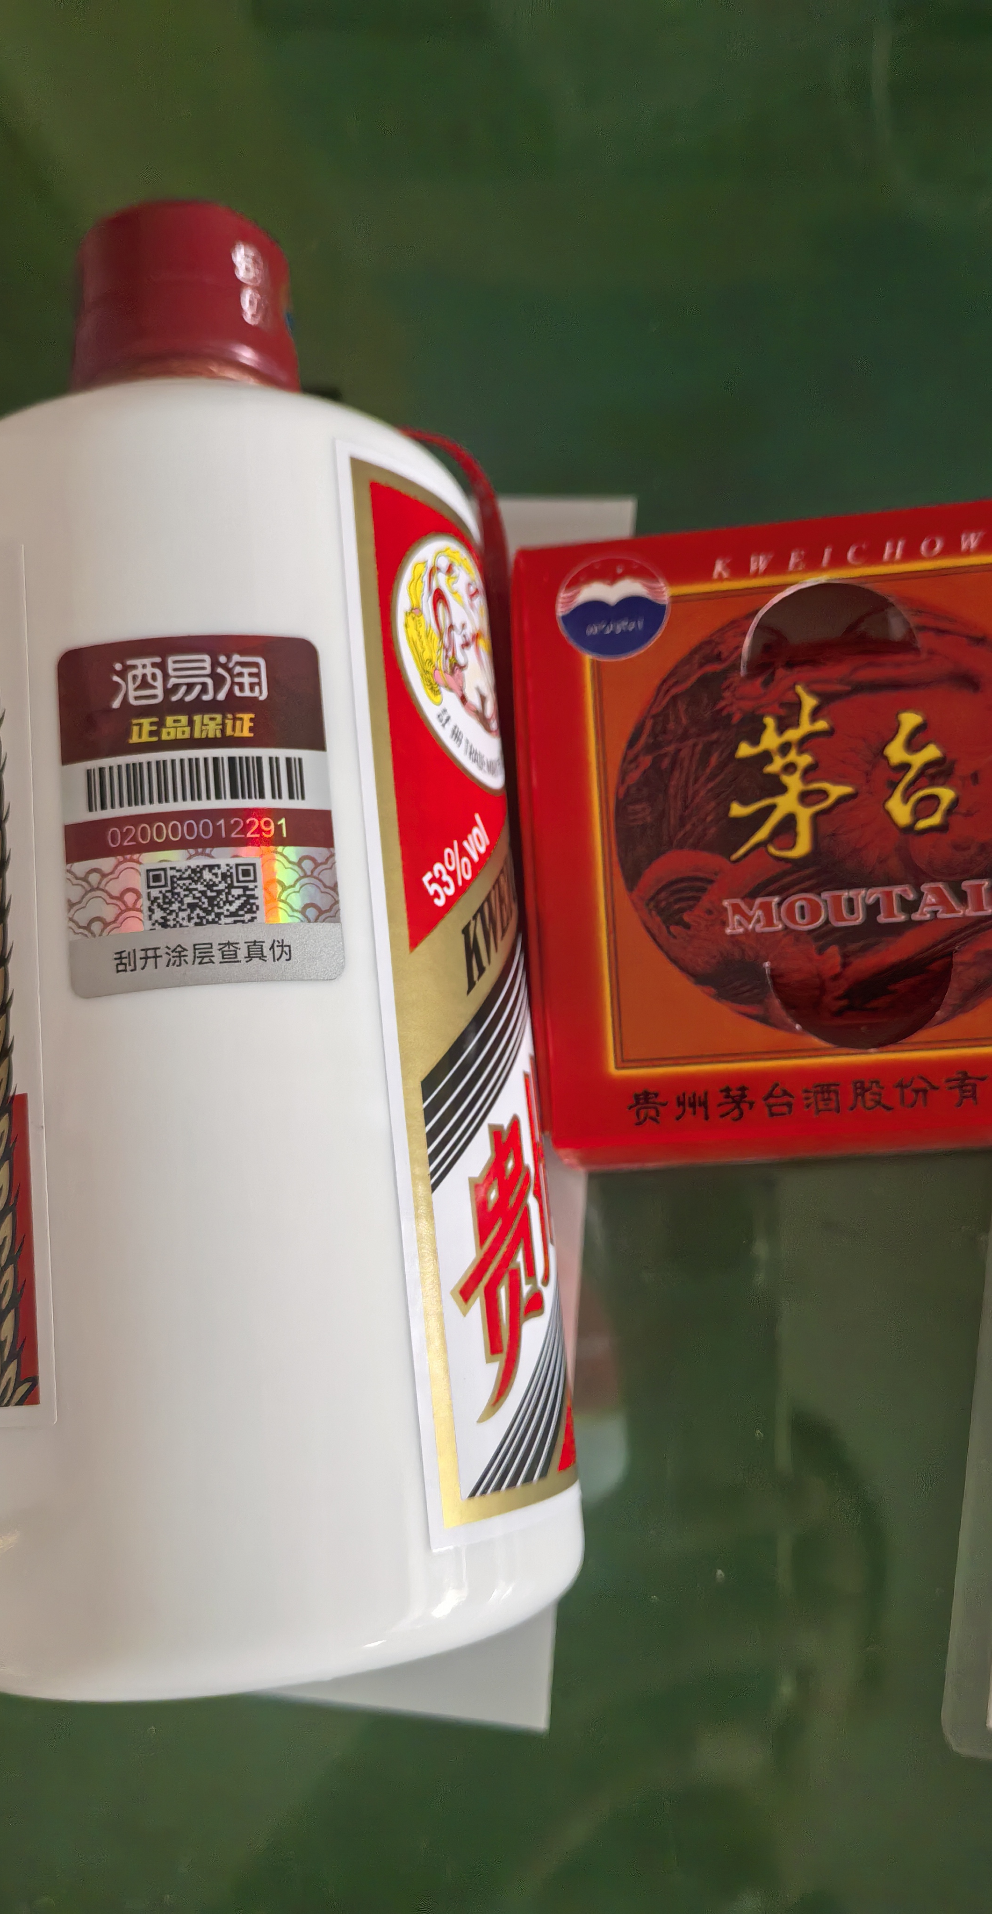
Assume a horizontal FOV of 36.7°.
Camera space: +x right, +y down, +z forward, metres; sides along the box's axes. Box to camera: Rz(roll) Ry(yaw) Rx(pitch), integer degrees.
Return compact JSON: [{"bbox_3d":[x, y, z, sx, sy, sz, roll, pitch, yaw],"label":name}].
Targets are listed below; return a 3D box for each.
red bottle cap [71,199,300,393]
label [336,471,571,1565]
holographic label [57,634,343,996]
[{"bbox_3d":[-0.044,-0.087,0.216,0.032,0.032,0.027,-6,78,0],"label":"red bottle cap"},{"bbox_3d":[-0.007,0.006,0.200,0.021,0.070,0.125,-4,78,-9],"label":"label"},{"bbox_3d":[-0.032,-0.016,0.163,0.029,0.003,0.040,-4,78,-7],"label":"holographic label"}]

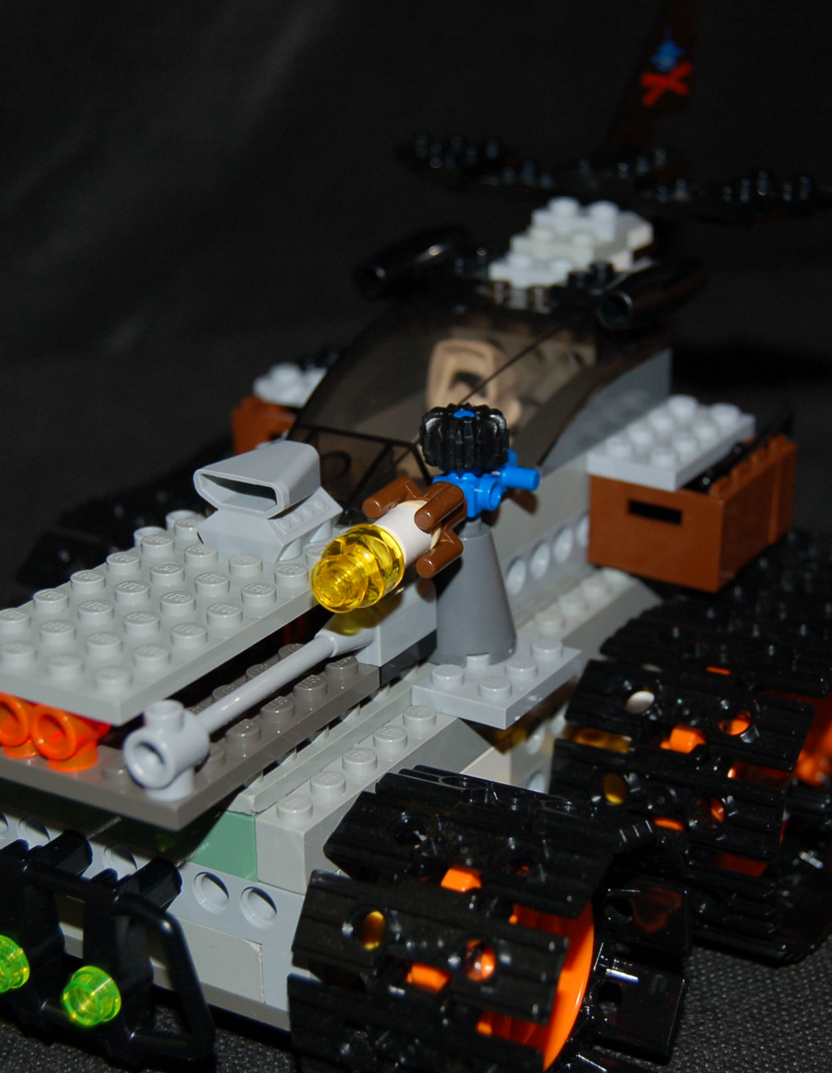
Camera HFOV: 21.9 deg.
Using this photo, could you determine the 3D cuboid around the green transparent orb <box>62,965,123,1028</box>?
[{"bbox_3d":[-0.044,0.062,0.292,0.008,0.008,0.004,11,25,30],"label":"green transparent orb"}]

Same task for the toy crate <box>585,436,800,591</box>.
[{"bbox_3d":[0.048,-0.005,0.369,0.024,0.016,0.032,12,25,30],"label":"toy crate"}]

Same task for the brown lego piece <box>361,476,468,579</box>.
[{"bbox_3d":[0.000,-0.001,0.312,0.012,0.012,0.011,12,31,30],"label":"brown lego piece"}]

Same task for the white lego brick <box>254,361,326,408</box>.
[{"bbox_3d":[-0.020,-0.027,0.398,0.017,0.005,0.015,11,25,30],"label":"white lego brick"}]

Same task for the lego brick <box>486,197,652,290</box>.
[{"bbox_3d":[0.028,-0.054,0.392,0.016,0.012,0.033,12,25,30],"label":"lego brick"}]

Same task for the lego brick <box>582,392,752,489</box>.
[{"bbox_3d":[0.043,-0.017,0.366,0.016,0.005,0.032,11,25,30],"label":"lego brick"}]

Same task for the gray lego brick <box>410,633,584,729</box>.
[{"bbox_3d":[0.012,0.021,0.326,0.016,0.005,0.024,12,25,30],"label":"gray lego brick"}]

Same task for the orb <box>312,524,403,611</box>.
[{"bbox_3d":[-0.008,0.005,0.301,0.010,0.010,0.012,11,25,30],"label":"orb"}]

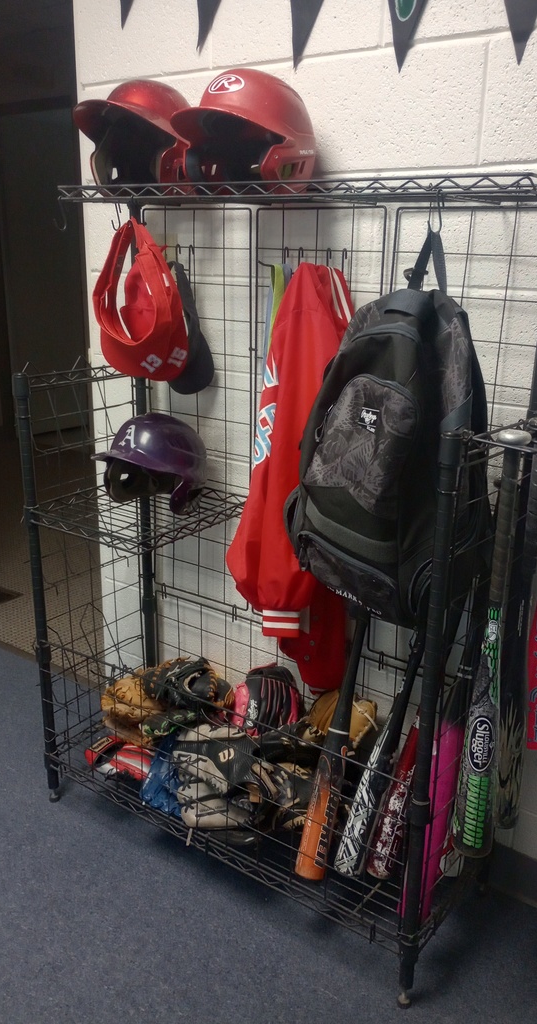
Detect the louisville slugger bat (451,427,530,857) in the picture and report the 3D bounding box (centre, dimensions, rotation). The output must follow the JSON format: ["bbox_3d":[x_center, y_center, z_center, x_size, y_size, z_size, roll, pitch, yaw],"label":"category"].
[{"bbox_3d":[0.347,0.230,1.283,0.064,0.714,0.064,13,21,34],"label":"louisville slugger bat"}]

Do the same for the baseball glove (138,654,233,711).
[{"bbox_3d":[-0.187,0.392,1.895,0.250,0.130,0.180,14,22,34],"label":"baseball glove"}]

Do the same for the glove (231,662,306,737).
[{"bbox_3d":[-0.004,0.430,1.834,0.185,0.225,0.120,9,-12,20],"label":"glove"}]

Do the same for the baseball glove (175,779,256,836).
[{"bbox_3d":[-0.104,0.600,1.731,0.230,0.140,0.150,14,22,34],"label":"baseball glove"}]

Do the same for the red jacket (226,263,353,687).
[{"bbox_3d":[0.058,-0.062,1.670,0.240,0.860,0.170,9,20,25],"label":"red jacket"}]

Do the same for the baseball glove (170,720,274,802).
[{"bbox_3d":[-0.098,0.557,1.801,0.245,0.190,0.130,1,-12,0],"label":"baseball glove"}]

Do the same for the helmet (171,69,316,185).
[{"bbox_3d":[-0.047,-0.678,1.497,0.220,0.220,0.285,16,23,39],"label":"helmet"}]

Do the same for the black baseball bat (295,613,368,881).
[{"bbox_3d":[0.154,0.332,1.594,0.057,0.740,0.057,12,1,35],"label":"black baseball bat"}]

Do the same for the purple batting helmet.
[{"bbox_3d":[-0.256,-0.109,1.781,0.205,0.205,0.270,15,22,37],"label":"purple batting helmet"}]

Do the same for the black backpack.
[{"bbox_3d":[0.201,-0.144,1.358,0.200,0.610,0.290,-13,22,-37],"label":"black backpack"}]

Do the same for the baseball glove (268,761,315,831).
[{"bbox_3d":[0.061,0.576,1.686,0.200,0.160,0.170,14,22,34],"label":"baseball glove"}]

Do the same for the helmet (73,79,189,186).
[{"bbox_3d":[-0.263,-0.748,1.646,0.205,0.220,0.285,10,8,27],"label":"helmet"}]

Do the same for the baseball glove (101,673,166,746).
[{"bbox_3d":[-0.309,0.476,2.001,0.220,0.170,0.200,-4,18,-17],"label":"baseball glove"}]

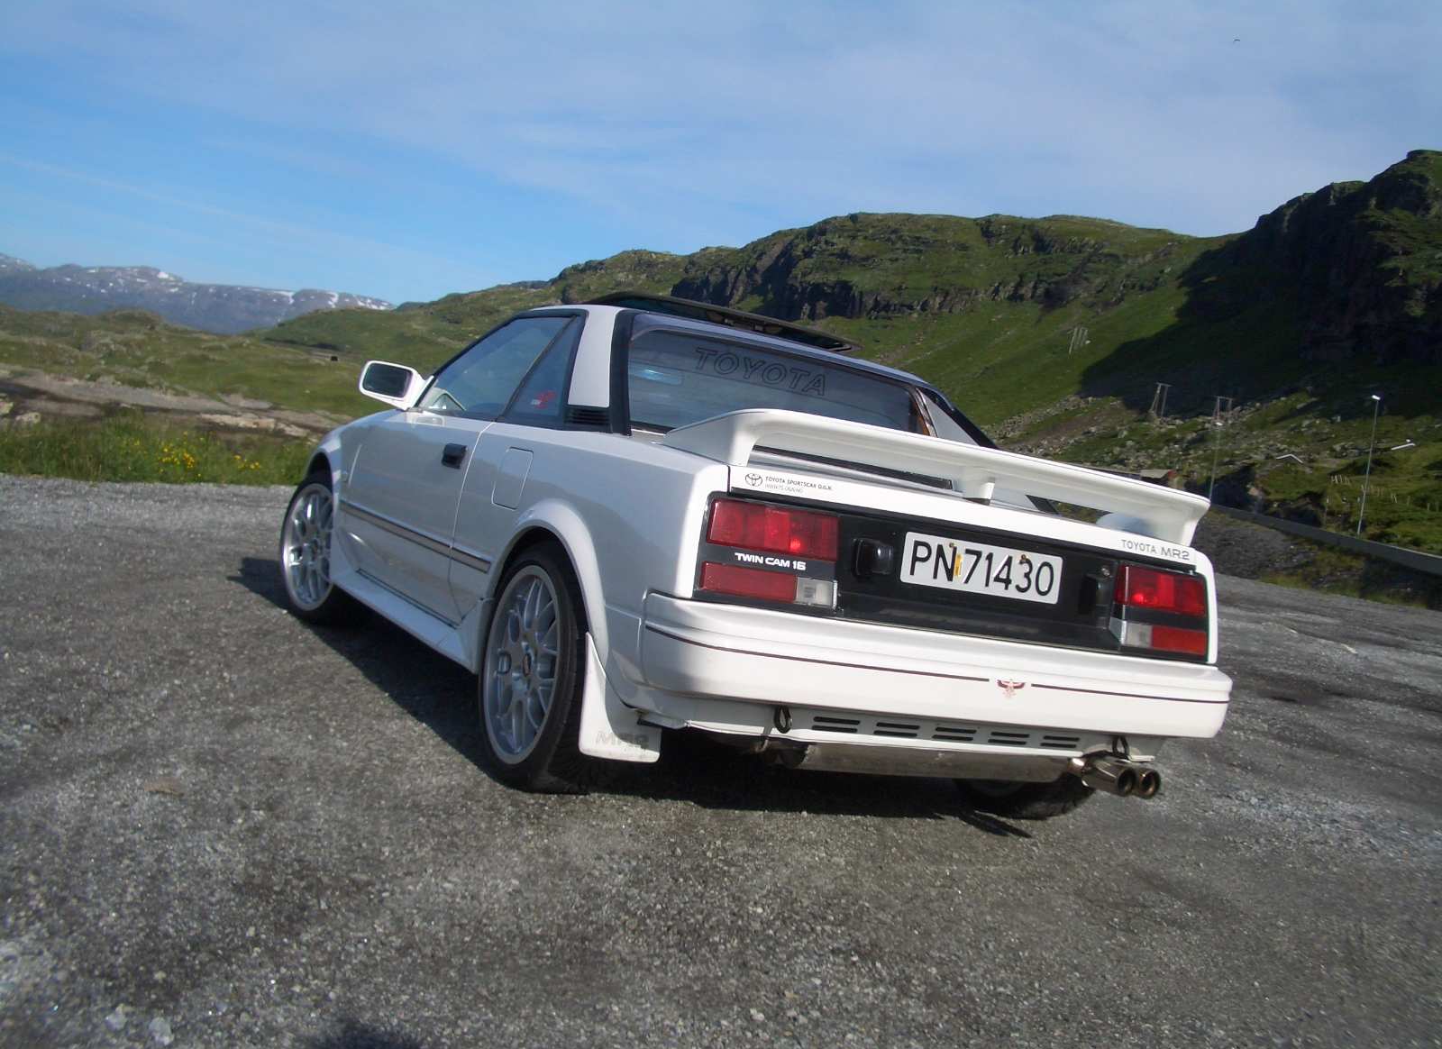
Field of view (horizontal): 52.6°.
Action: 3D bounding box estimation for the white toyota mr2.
[{"bbox_3d":[-0.261,-0.020,4.813,1.700,1.260,3.930,9,2,-29],"label":"white toyota mr2"}]

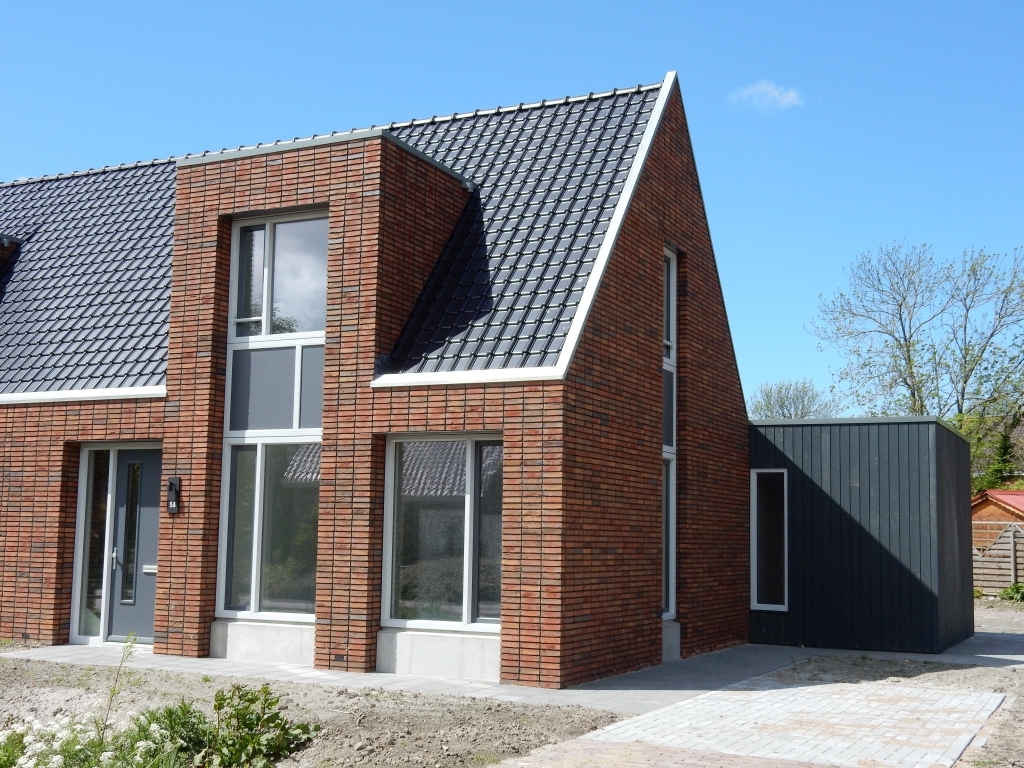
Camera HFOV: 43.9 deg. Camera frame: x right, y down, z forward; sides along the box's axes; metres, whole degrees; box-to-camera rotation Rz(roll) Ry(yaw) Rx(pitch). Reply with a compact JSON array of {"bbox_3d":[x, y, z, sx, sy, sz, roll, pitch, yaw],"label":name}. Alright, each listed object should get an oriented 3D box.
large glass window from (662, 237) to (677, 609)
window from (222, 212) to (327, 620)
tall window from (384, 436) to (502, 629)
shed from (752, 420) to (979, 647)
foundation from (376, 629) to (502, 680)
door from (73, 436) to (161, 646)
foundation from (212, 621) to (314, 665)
[{"bbox_3d":[1.830,0.570,15.660,0.114,4.618,0.903,-2,-8,26],"label":"large glass window"},{"bbox_3d":[-2.589,0.340,14.410,1.546,4.606,0.116,-2,-8,26],"label":"window"},{"bbox_3d":[-0.651,1.543,13.303,1.542,2.025,0.116,-2,-8,26],"label":"tall window"},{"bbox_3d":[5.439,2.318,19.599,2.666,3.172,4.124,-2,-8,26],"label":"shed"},{"bbox_3d":[-0.687,2.799,13.118,1.542,0.427,0.183,-2,-8,26],"label":"foundation"},{"bbox_3d":[-4.586,1.909,15.181,1.562,2.430,0.116,-2,-8,26],"label":"door"},{"bbox_3d":[-2.649,2.857,14.067,1.546,0.415,0.189,-2,-8,26],"label":"foundation"}]

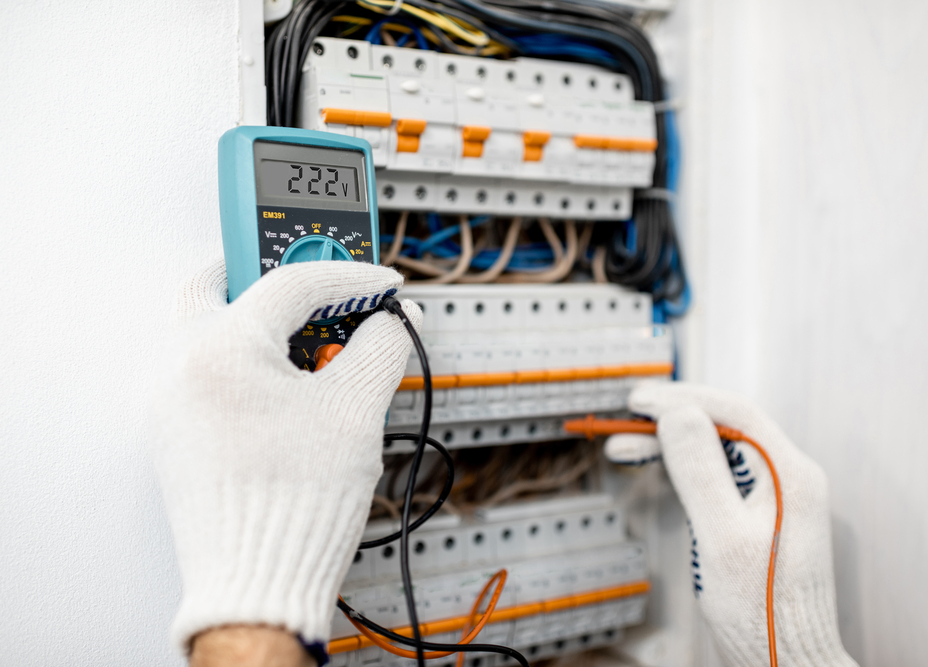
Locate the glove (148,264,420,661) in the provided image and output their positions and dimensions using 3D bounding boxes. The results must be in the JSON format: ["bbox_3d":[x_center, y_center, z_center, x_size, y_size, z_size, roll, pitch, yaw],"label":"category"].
[{"bbox_3d":[-0.077,0.049,0.402,0.095,0.158,0.100,-4,-9,40],"label":"glove"}]

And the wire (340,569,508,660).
[{"bbox_3d":[-0.018,0.126,0.435,0.077,0.042,0.035,-2,4,-29],"label":"wire"}]

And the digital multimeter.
[{"bbox_3d":[-0.071,-0.021,0.435,0.071,0.138,0.035,-2,-4,-38],"label":"digital multimeter"}]

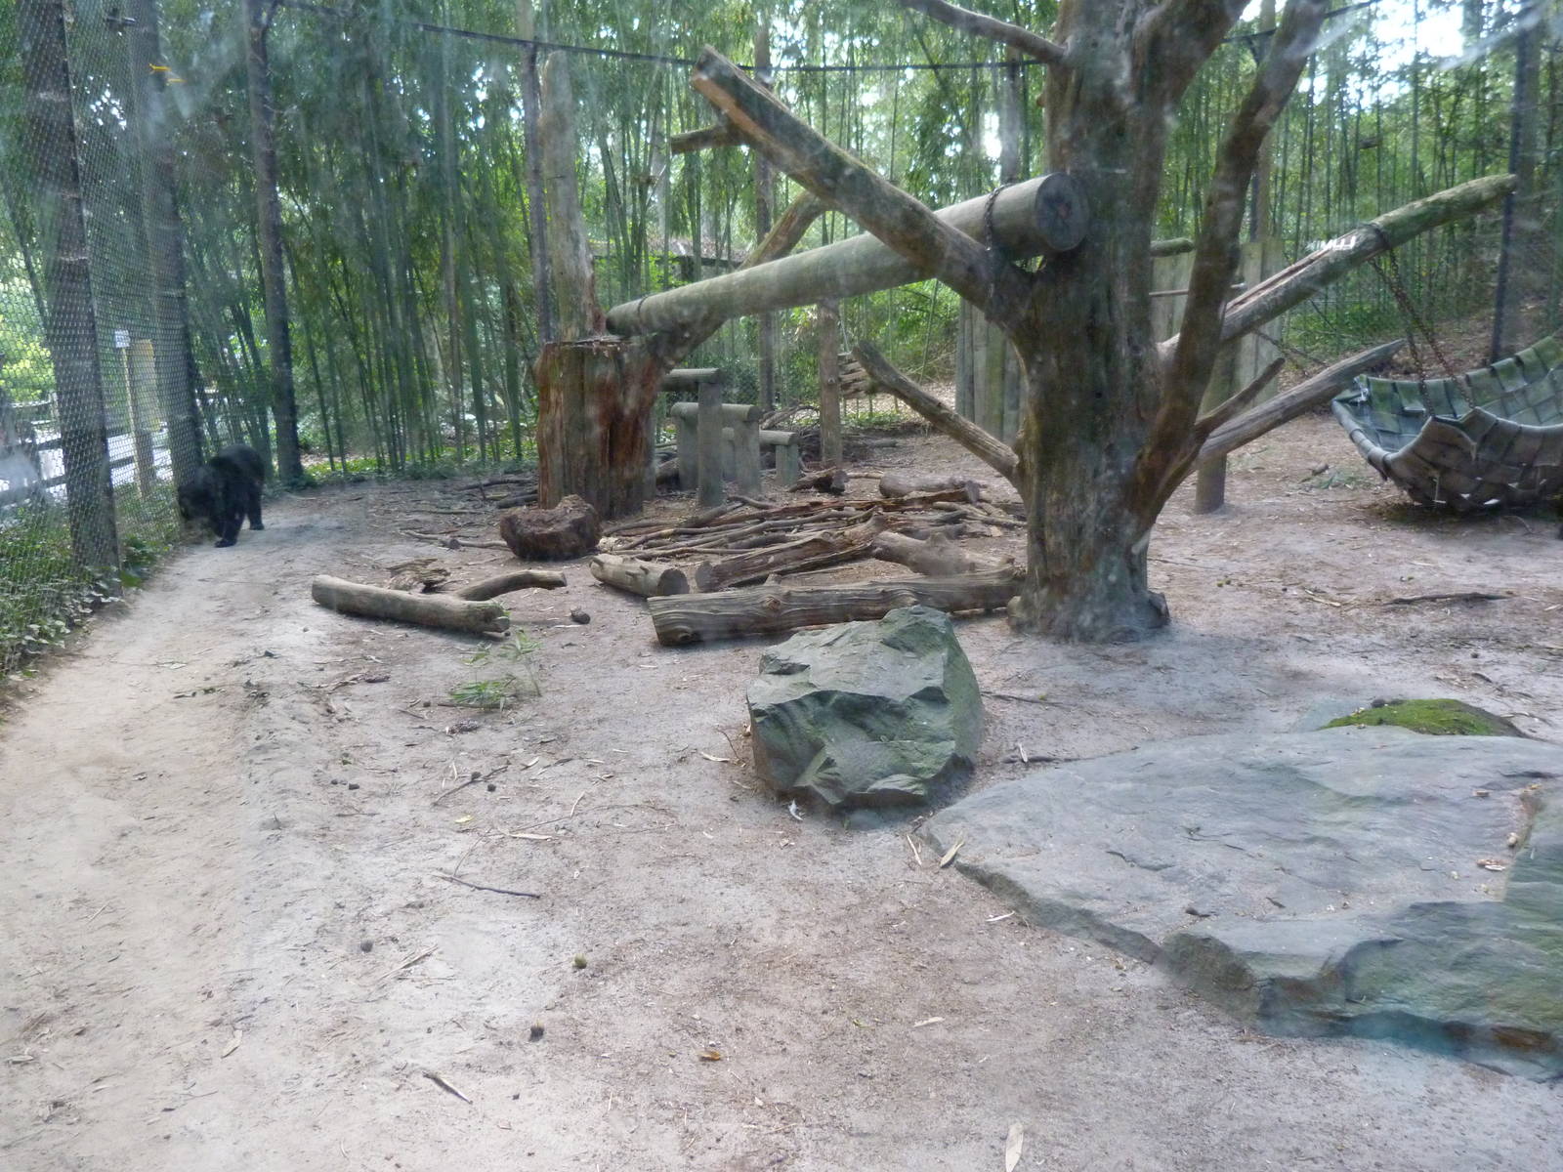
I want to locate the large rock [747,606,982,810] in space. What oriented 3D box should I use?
[{"bbox_3d":[0.308,0.412,4.246,0.800,0.490,0.760,0,11,4],"label":"large rock"}]

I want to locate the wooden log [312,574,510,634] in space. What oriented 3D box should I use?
[{"bbox_3d":[-2.260,0.104,6.789,1.552,0.190,0.190,6,12,31],"label":"wooden log"}]

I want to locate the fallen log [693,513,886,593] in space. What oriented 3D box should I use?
[{"bbox_3d":[0.115,-0.246,8.271,0.280,0.310,1.871,9,14,41],"label":"fallen log"}]

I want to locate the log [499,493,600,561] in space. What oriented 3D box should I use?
[{"bbox_3d":[-1.602,-0.417,7.819,0.660,0.350,0.560,-2,10,-11],"label":"log"}]

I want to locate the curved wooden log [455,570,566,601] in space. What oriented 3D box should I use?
[{"bbox_3d":[-1.760,-0.013,7.541,0.769,0.140,0.180,-9,14,-40],"label":"curved wooden log"}]

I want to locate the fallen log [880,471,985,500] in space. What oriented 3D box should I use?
[{"bbox_3d":[1.760,-1.173,13.255,1.204,0.300,0.280,1,11,5],"label":"fallen log"}]

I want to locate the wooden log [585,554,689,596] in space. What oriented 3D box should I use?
[{"bbox_3d":[-0.970,-0.074,7.656,0.726,0.210,0.210,7,13,36],"label":"wooden log"}]

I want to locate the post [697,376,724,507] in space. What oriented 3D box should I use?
[{"bbox_3d":[-0.779,-1.519,12.269,0.260,1.370,0.260,0,10,0],"label":"post"}]

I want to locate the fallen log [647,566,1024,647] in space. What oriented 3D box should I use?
[{"bbox_3d":[0.385,0.098,6.518,2.314,0.270,0.270,-4,11,-21],"label":"fallen log"}]

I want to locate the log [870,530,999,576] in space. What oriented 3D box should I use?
[{"bbox_3d":[1.080,-0.199,8.096,0.240,0.270,1.316,-7,12,-30],"label":"log"}]

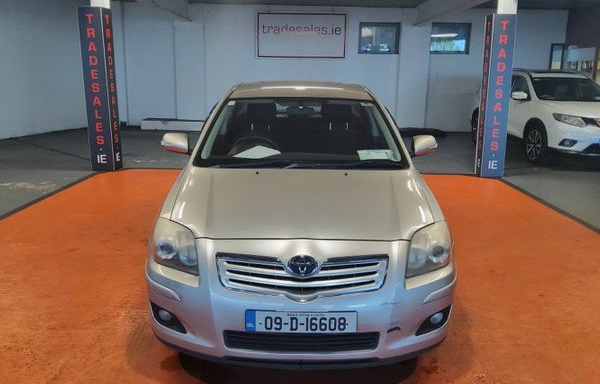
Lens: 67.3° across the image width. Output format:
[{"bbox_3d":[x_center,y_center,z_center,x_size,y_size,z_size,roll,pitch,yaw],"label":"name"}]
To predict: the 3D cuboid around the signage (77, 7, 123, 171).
[{"bbox_3d":[-3.174,-1.584,7.211,0.375,2.490,0.330,1,14,0],"label":"signage"}]

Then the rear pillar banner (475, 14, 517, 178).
[{"bbox_3d":[3.070,-1.478,7.128,0.365,2.470,0.330,1,14,0],"label":"rear pillar banner"}]

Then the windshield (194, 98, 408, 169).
[{"bbox_3d":[0.010,-0.458,3.332,1.470,0.140,0.840,1,45,0],"label":"windshield"}]

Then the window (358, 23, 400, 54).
[{"bbox_3d":[2.266,-4.347,12.764,1.151,0.834,0.120,1,14,0],"label":"window"}]

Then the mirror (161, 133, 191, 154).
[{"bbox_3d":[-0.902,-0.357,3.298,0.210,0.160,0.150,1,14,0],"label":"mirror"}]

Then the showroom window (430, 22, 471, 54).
[{"bbox_3d":[4.279,-4.346,12.759,1.114,0.836,0.120,1,14,0],"label":"showroom window"}]

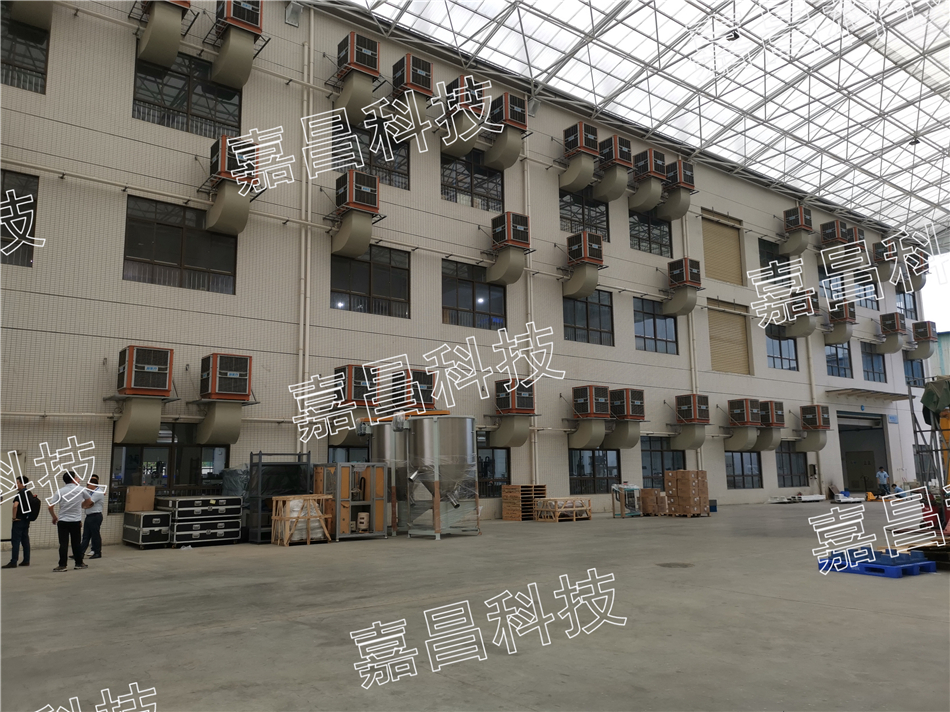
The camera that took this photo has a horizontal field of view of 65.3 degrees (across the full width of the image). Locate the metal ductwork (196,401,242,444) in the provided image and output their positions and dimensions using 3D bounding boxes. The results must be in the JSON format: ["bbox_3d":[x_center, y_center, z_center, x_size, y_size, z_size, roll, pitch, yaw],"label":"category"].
[{"bbox_3d":[-6.926,1.789,20.078,0.807,0.958,1.346,6,-12,-37],"label":"metal ductwork"}]

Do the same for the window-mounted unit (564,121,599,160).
[{"bbox_3d":[4.350,-8.713,30.266,0.990,1.165,0.965,6,-11,-38],"label":"window-mounted unit"}]

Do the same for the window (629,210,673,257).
[{"bbox_3d":[8.047,-5.821,33.999,3.020,2.310,0.120,6,-11,-38],"label":"window"}]

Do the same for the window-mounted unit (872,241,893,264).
[{"bbox_3d":[25.088,-6.336,45.269,0.957,1.119,0.948,6,-11,-38],"label":"window-mounted unit"}]

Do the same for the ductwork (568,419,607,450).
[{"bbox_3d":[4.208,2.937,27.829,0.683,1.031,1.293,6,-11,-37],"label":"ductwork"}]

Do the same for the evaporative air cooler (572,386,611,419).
[{"bbox_3d":[4.439,1.784,28.123,1.002,1.174,1.002,6,-11,-37],"label":"evaporative air cooler"}]

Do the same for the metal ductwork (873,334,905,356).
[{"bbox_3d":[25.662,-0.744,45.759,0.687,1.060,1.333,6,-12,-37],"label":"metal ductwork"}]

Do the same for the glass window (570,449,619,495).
[{"bbox_3d":[4.764,4.321,29.636,2.924,2.354,0.135,6,-12,-37],"label":"glass window"}]

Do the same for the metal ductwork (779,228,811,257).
[{"bbox_3d":[16.975,-5.949,39.326,0.683,1.031,1.293,6,-11,-37],"label":"metal ductwork"}]

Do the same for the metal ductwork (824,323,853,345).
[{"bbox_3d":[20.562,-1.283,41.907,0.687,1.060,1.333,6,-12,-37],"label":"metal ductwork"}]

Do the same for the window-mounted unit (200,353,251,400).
[{"bbox_3d":[-6.630,0.622,19.735,0.980,1.160,0.960,6,-11,-37],"label":"window-mounted unit"}]

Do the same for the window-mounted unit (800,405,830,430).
[{"bbox_3d":[17.517,3.185,38.101,0.980,1.160,0.960,6,-11,-37],"label":"window-mounted unit"}]

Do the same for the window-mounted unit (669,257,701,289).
[{"bbox_3d":[9.322,-3.582,32.851,0.980,1.160,0.960,6,-11,-37],"label":"window-mounted unit"}]

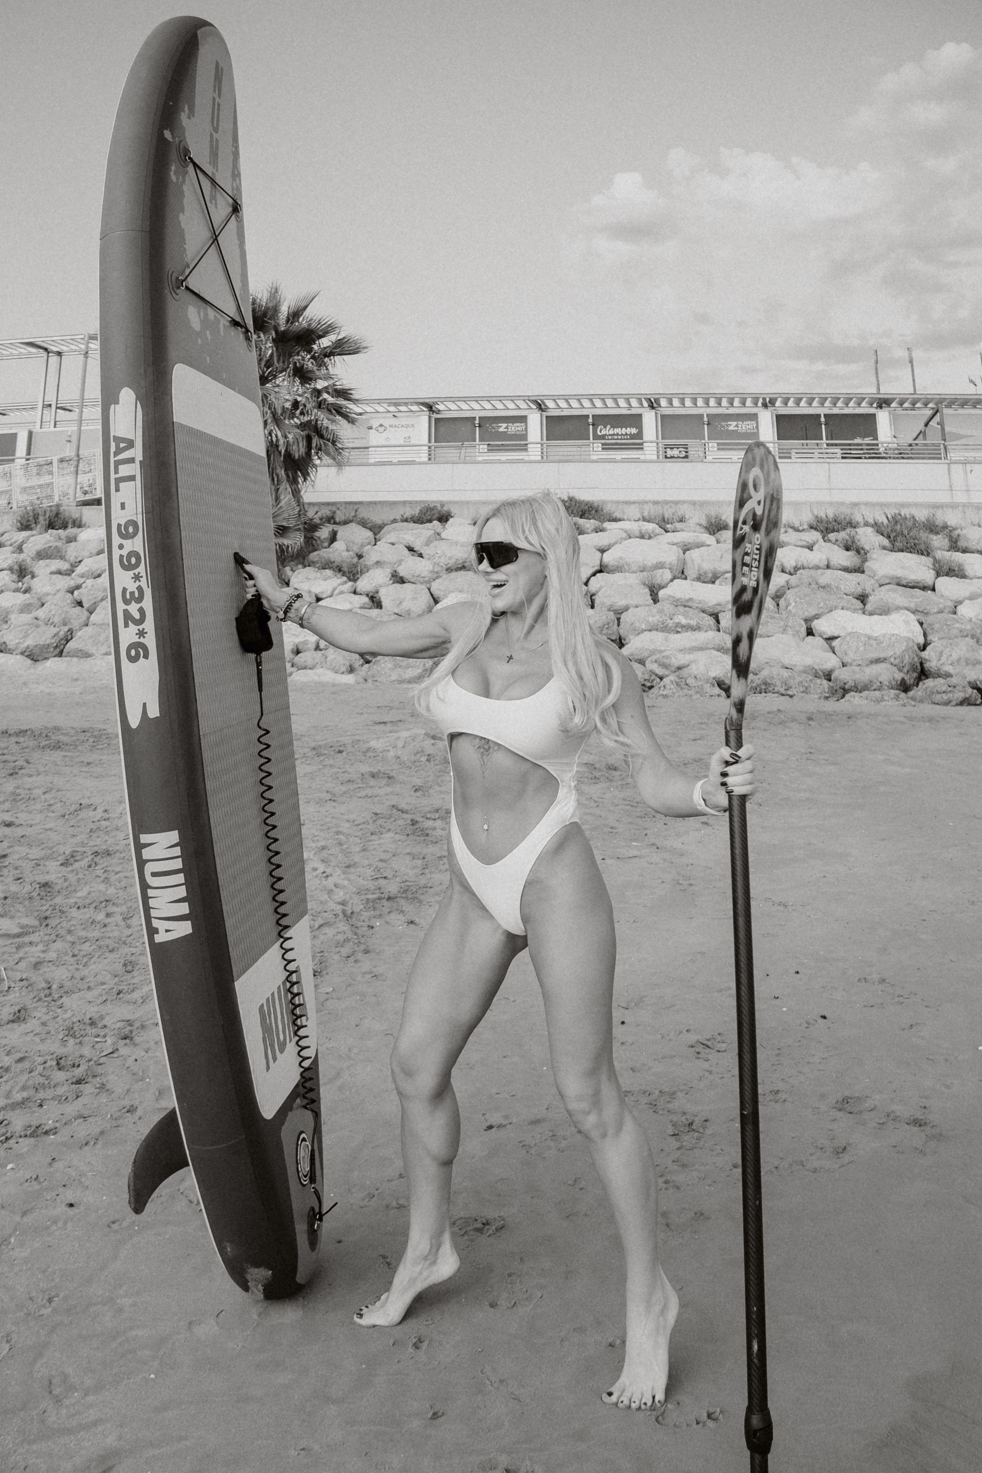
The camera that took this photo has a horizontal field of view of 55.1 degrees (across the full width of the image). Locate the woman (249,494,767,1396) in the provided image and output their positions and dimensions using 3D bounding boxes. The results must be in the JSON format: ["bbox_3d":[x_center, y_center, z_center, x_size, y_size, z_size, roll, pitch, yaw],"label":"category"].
[{"bbox_3d":[0.000,0.415,1.920,1.020,1.730,0.500,2,4,22],"label":"woman"}]

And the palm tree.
[{"bbox_3d":[-5.700,-8.300,25.000,4.500,7.200,4.400,0,4,0],"label":"palm tree"}]

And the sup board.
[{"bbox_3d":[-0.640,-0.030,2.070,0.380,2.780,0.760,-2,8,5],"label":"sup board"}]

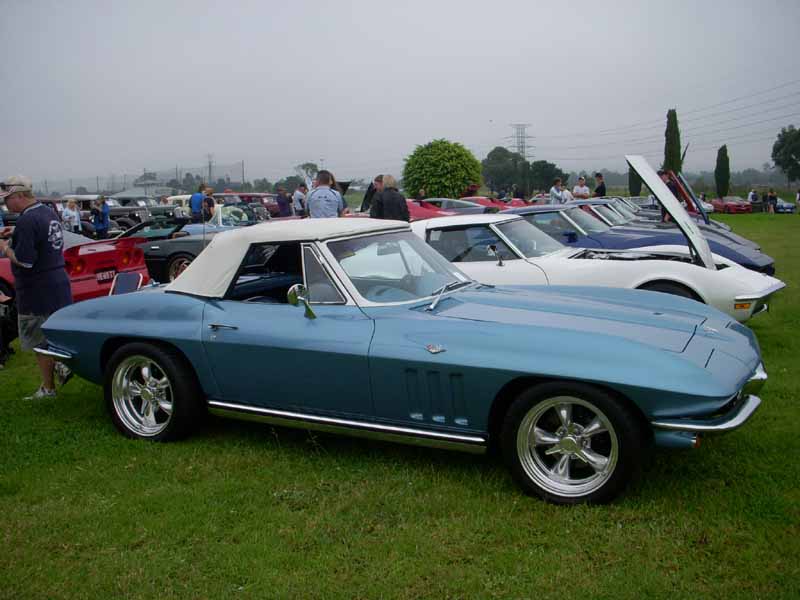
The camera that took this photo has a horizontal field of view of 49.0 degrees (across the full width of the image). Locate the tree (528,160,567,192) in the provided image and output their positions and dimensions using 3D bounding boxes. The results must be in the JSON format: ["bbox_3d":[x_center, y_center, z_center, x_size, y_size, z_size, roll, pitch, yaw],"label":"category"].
[{"bbox_3d":[23.523,-19.116,140.416,6.200,6.300,6.000,0,8,0],"label":"tree"}]

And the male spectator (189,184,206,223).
[{"bbox_3d":[-5.525,-2.288,24.108,0.500,1.750,0.360,4,8,30],"label":"male spectator"}]

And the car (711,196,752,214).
[{"bbox_3d":[22.649,-6.456,60.000,1.800,1.200,4.400,-1,7,-5],"label":"car"}]

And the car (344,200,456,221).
[{"bbox_3d":[-0.431,-1.642,19.579,4.500,1.190,1.800,3,8,24],"label":"car"}]

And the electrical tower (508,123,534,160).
[{"bbox_3d":[66.409,-78.433,480.000,15.000,38.000,8.000,-4,8,-23],"label":"electrical tower"}]

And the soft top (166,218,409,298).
[{"bbox_3d":[-0.692,-0.299,5.545,1.280,0.430,1.300,3,8,24],"label":"soft top"}]

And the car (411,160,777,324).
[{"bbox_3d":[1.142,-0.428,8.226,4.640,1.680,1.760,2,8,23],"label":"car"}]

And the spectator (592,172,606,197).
[{"bbox_3d":[5.145,-2.379,22.612,0.380,1.790,0.500,-3,8,-18],"label":"spectator"}]

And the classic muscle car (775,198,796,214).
[{"bbox_3d":[27.619,-6.758,63.000,1.780,1.220,4.400,-2,7,-14],"label":"classic muscle car"}]

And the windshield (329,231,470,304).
[{"bbox_3d":[0.041,-0.195,5.105,0.500,0.380,1.360,3,8,26],"label":"windshield"}]

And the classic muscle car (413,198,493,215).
[{"bbox_3d":[0.853,-2.233,24.579,4.500,1.190,1.800,3,8,24],"label":"classic muscle car"}]

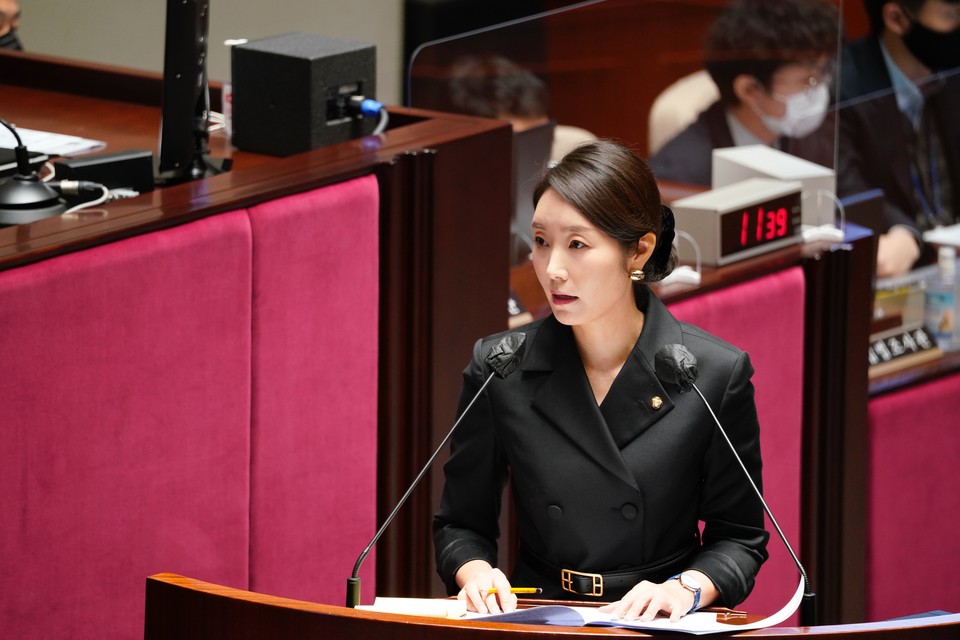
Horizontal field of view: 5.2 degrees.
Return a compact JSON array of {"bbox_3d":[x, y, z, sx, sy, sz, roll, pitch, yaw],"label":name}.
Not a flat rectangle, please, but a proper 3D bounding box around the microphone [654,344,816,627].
[{"bbox_3d":[0.332,0.212,13.833,0.220,0.360,0.065,7,13,35],"label":"microphone"}]

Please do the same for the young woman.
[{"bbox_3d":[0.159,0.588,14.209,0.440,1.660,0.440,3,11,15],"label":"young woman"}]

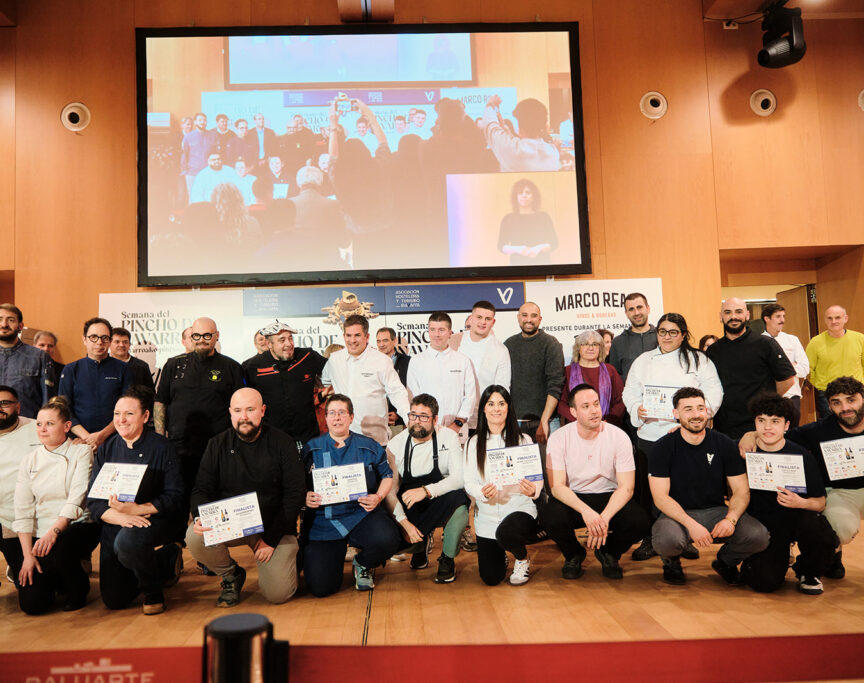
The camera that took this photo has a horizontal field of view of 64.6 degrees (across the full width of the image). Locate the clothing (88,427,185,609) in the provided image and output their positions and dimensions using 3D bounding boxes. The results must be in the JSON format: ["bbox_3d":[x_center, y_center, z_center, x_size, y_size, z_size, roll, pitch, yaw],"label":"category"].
[{"bbox_3d":[-1.700,0.997,3.970,0.500,0.970,0.680,-2,-4,-5],"label":"clothing"}]

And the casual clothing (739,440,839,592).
[{"bbox_3d":[2.003,0.938,3.880,0.520,0.800,0.620,-3,-4,14],"label":"casual clothing"}]

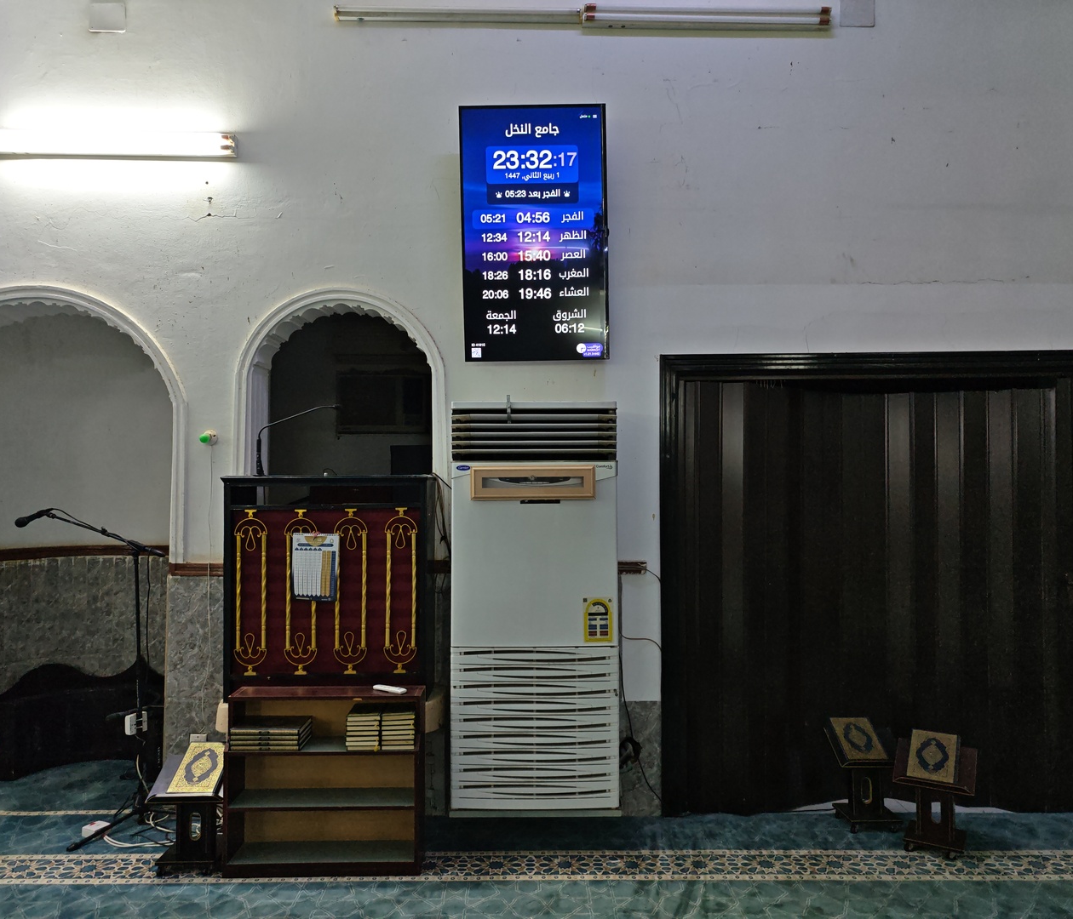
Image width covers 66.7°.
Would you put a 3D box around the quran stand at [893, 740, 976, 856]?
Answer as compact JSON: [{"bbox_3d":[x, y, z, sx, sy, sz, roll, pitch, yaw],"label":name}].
[{"bbox_3d":[1.727,1.453,3.532,0.310,0.470,0.230,-1,-2,30],"label":"quran stand"}]

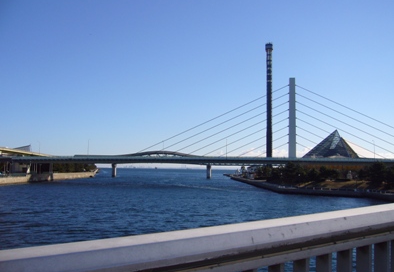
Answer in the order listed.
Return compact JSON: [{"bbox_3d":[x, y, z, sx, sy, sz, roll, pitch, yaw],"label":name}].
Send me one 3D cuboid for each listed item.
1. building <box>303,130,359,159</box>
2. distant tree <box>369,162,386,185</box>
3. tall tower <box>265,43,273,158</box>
[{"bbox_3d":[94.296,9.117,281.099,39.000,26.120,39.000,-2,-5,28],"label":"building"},{"bbox_3d":[43.053,8.952,95.220,4.290,5.230,4.290,-1,-5,24],"label":"distant tree"},{"bbox_3d":[59.559,-24.181,329.558,6.000,108.280,6.000,0,-5,10],"label":"tall tower"}]

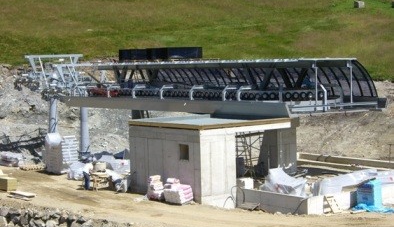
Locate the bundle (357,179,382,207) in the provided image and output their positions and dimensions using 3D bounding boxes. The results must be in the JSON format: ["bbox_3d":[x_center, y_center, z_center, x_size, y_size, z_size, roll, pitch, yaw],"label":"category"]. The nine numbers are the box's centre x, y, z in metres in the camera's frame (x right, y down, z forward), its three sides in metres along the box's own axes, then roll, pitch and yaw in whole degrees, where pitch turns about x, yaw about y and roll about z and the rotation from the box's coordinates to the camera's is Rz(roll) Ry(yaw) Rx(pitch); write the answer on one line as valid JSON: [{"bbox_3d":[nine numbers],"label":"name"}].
[{"bbox_3d":[9.886,4.539,51.500,0.800,1.400,1.200,-3,4,-41],"label":"bundle"}]

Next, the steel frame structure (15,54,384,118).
[{"bbox_3d":[-1.840,-2.531,70.436,9.000,4.100,33.500,-3,4,-41],"label":"steel frame structure"}]

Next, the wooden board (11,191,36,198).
[{"bbox_3d":[-8.495,3.966,44.000,0.800,0.120,1.350,-3,4,-41],"label":"wooden board"}]

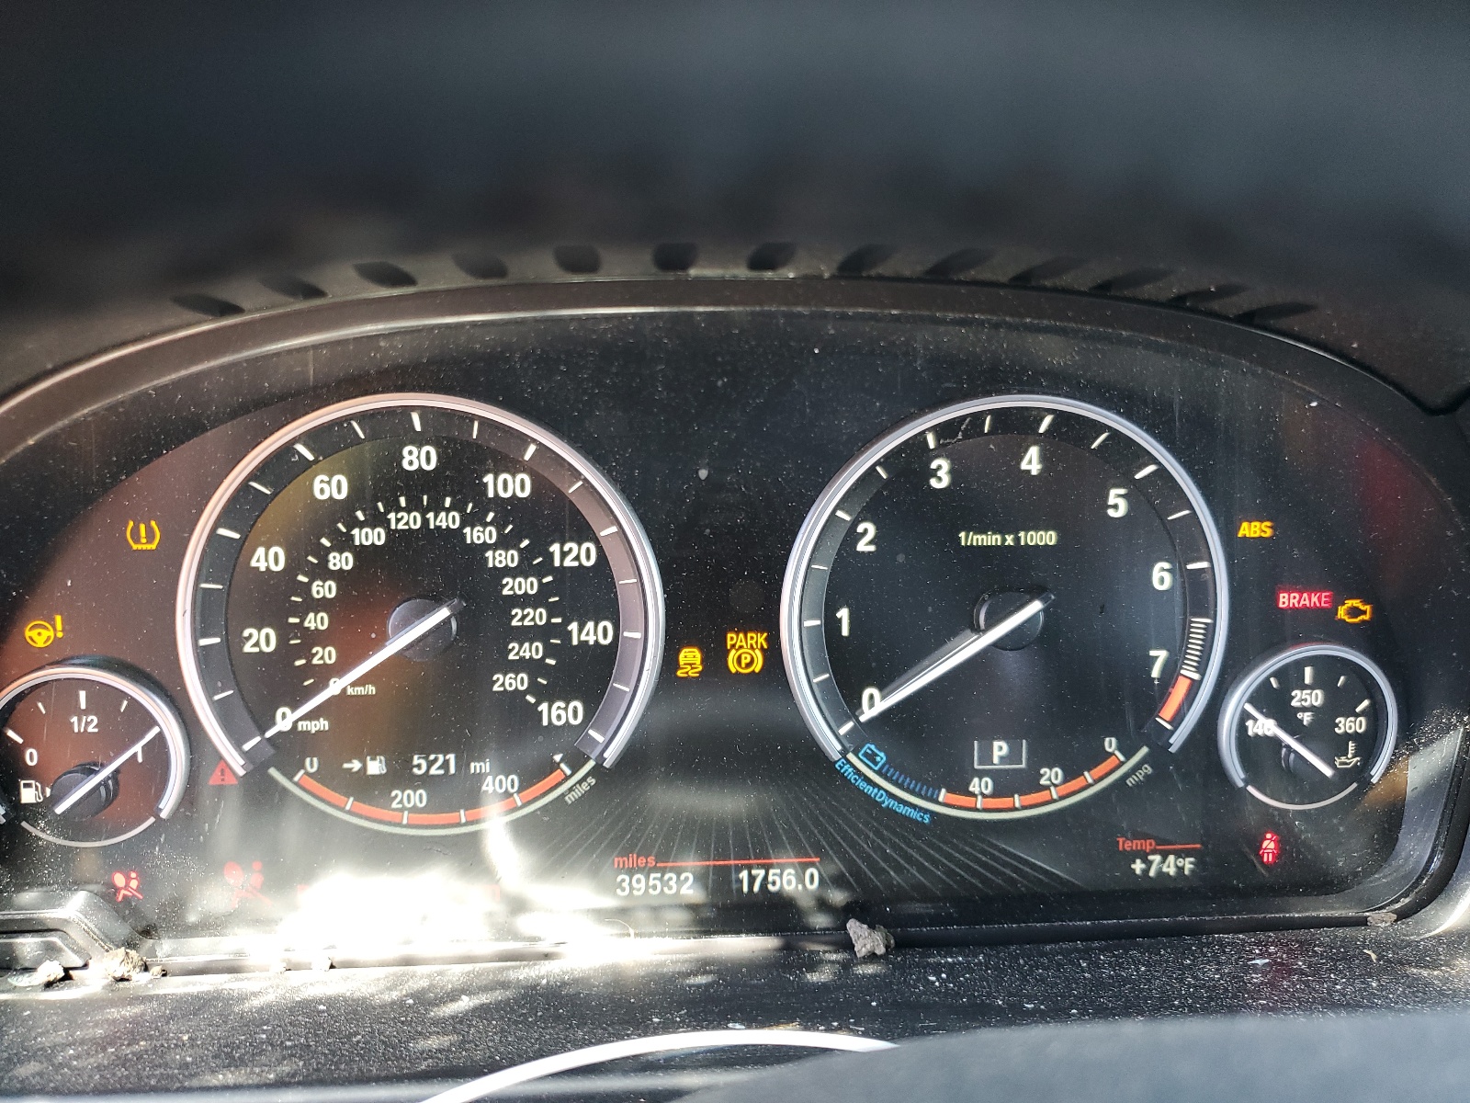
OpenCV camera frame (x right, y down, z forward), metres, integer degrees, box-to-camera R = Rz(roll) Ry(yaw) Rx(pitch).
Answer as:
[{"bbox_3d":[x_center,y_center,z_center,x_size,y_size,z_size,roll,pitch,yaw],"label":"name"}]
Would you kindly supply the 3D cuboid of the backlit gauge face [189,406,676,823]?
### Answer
[{"bbox_3d":[-0.070,0.016,0.246,0.104,0.101,0.016,-1,7,-5],"label":"backlit gauge face"}]

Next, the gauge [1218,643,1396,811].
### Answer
[{"bbox_3d":[0.140,0.043,0.268,0.043,0.042,0.012,-1,7,-5],"label":"gauge"}]

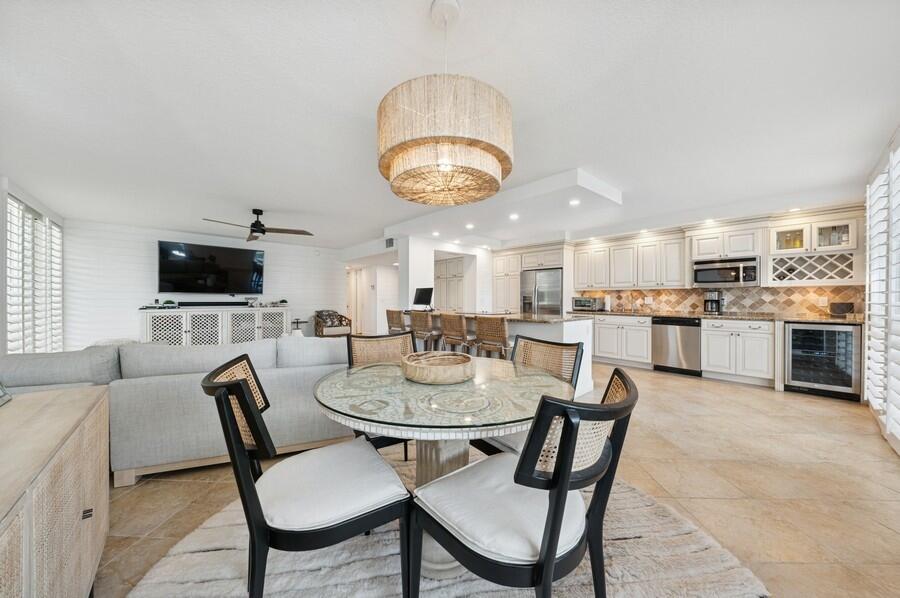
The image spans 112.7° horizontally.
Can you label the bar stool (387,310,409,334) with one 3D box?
[{"bbox_3d":[-0.816,0.703,5.568,0.530,0.950,0.500,0,0,-44],"label":"bar stool"}]

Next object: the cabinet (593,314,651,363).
[{"bbox_3d":[3.207,0.680,5.409,0.610,0.770,0.900,0,0,-42],"label":"cabinet"}]

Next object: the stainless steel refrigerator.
[{"bbox_3d":[2.116,0.290,6.305,0.789,1.750,0.937,0,0,-42],"label":"stainless steel refrigerator"}]

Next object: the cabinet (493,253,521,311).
[{"bbox_3d":[1.535,0.080,7.045,0.699,2.170,0.799,0,0,-42],"label":"cabinet"}]

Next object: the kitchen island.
[{"bbox_3d":[0.547,0.700,4.413,1.146,0.930,2.671,0,0,-42],"label":"kitchen island"}]

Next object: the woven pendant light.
[{"bbox_3d":[-0.020,-0.860,1.300,0.565,0.785,0.565,0,0,0],"label":"woven pendant light"}]

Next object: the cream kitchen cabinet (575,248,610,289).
[{"bbox_3d":[2.894,-0.580,5.980,0.310,0.770,0.671,0,0,-42],"label":"cream kitchen cabinet"}]

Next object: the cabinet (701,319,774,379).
[{"bbox_3d":[4.173,0.680,4.339,0.610,0.770,0.730,0,0,-42],"label":"cabinet"}]

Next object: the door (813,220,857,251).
[{"bbox_3d":[4.811,-0.783,3.757,0.025,0.359,0.346,0,0,-42],"label":"door"}]

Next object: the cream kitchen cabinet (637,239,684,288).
[{"bbox_3d":[3.677,-0.578,5.196,0.330,0.809,0.663,0,0,-44],"label":"cream kitchen cabinet"}]

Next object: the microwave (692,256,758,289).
[{"bbox_3d":[4.197,-0.373,4.565,0.400,0.420,0.727,0,0,-44],"label":"microwave"}]

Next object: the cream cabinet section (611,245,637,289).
[{"bbox_3d":[3.208,-0.571,5.460,0.435,0.765,0.330,0,1,44],"label":"cream cabinet section"}]

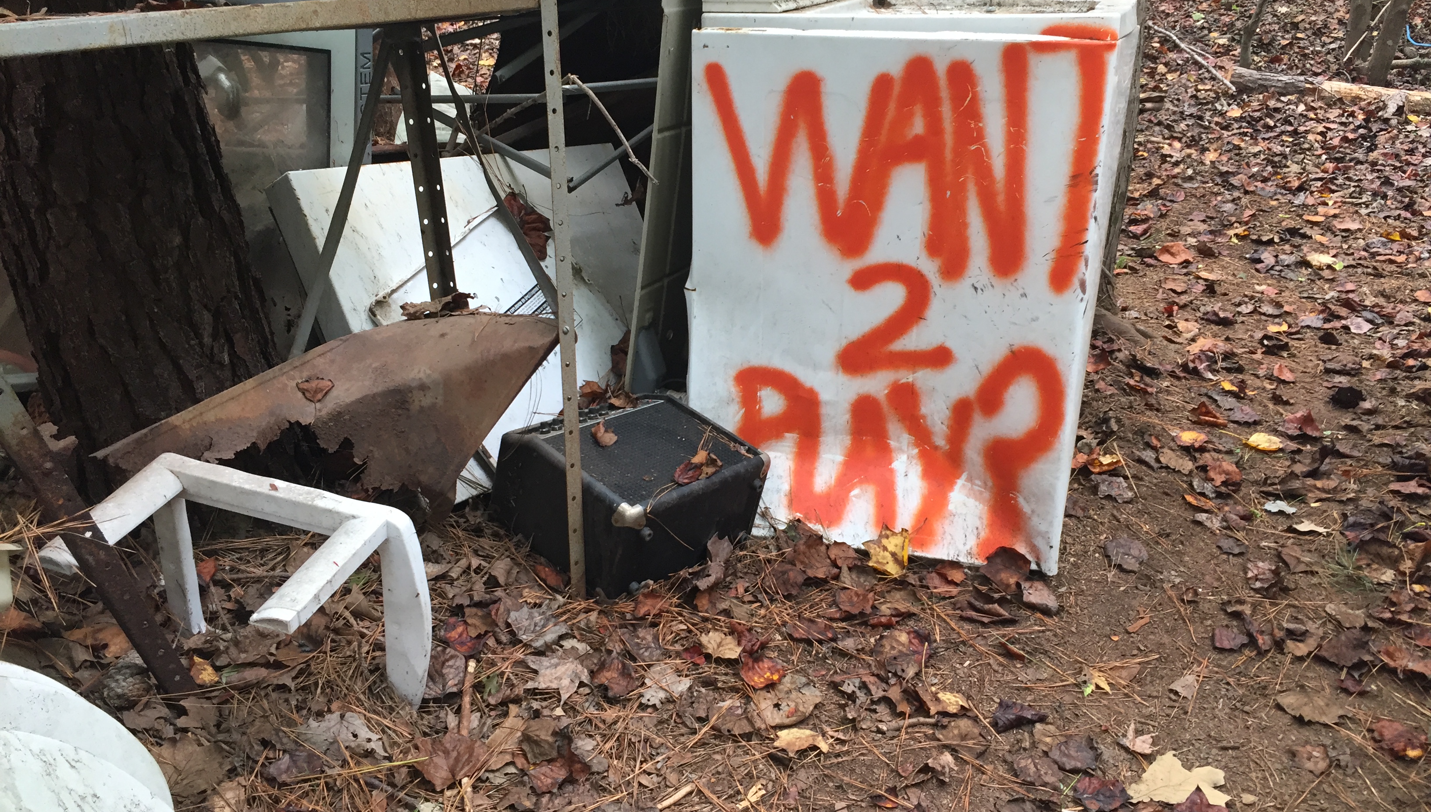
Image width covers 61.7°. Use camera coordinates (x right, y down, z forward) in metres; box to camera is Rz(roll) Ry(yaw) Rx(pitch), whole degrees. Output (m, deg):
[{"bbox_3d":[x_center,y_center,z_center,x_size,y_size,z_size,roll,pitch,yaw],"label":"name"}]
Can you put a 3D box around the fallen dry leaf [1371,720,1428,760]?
[{"bbox_3d":[0.919,0.447,1.612,0.056,0.024,0.067,-21,31,-40],"label":"fallen dry leaf"}]

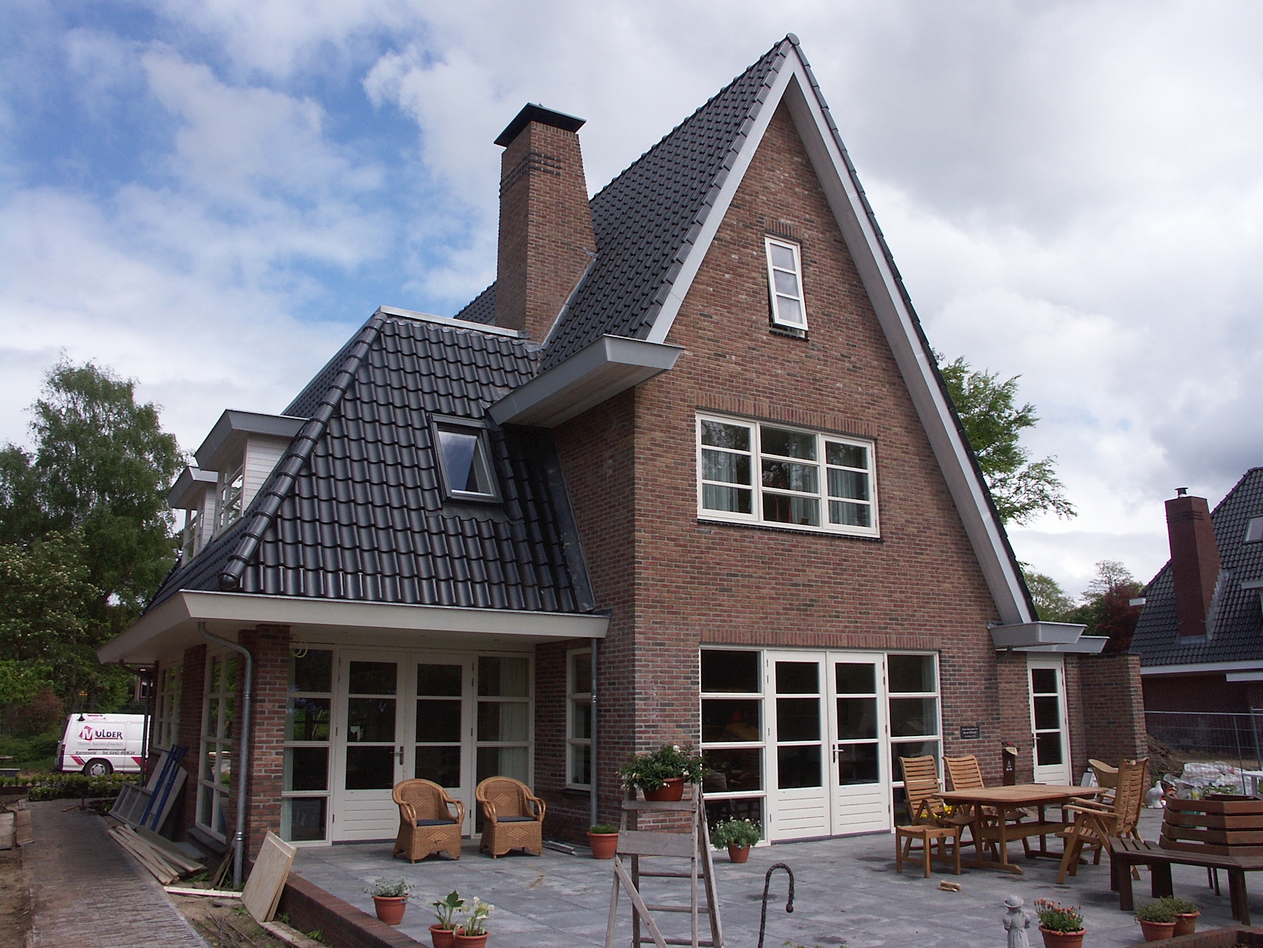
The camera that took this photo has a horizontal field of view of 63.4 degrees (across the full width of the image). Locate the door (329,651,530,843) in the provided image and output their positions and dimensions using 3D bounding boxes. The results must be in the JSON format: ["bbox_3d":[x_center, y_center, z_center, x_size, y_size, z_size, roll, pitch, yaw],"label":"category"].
[{"bbox_3d":[-2.531,3.497,13.262,2.630,2.306,0.120,7,-14,-29],"label":"door"}]

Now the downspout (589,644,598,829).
[{"bbox_3d":[-0.453,3.226,12.314,0.080,2.386,0.080,0,-13,0],"label":"downspout"}]

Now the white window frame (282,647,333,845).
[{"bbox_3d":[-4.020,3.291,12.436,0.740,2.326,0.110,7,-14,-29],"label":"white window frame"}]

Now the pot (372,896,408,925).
[{"bbox_3d":[-1.859,3.358,7.917,0.270,0.215,0.270,0,-13,0],"label":"pot"}]

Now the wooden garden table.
[{"bbox_3d":[4.104,3.719,10.719,2.260,0.740,0.940,10,-16,-38],"label":"wooden garden table"}]

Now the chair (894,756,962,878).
[{"bbox_3d":[3.072,3.506,10.555,0.570,1.080,0.640,7,-14,-29],"label":"chair"}]

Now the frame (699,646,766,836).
[{"bbox_3d":[1.235,3.254,12.303,0.970,2.310,0.110,7,-15,-29],"label":"frame"}]

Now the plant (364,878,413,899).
[{"bbox_3d":[-1.834,3.128,7.720,0.350,0.170,0.330,7,-15,-29],"label":"plant"}]

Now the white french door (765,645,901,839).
[{"bbox_3d":[2.488,3.417,13.013,1.990,2.301,0.120,7,-14,-29],"label":"white french door"}]

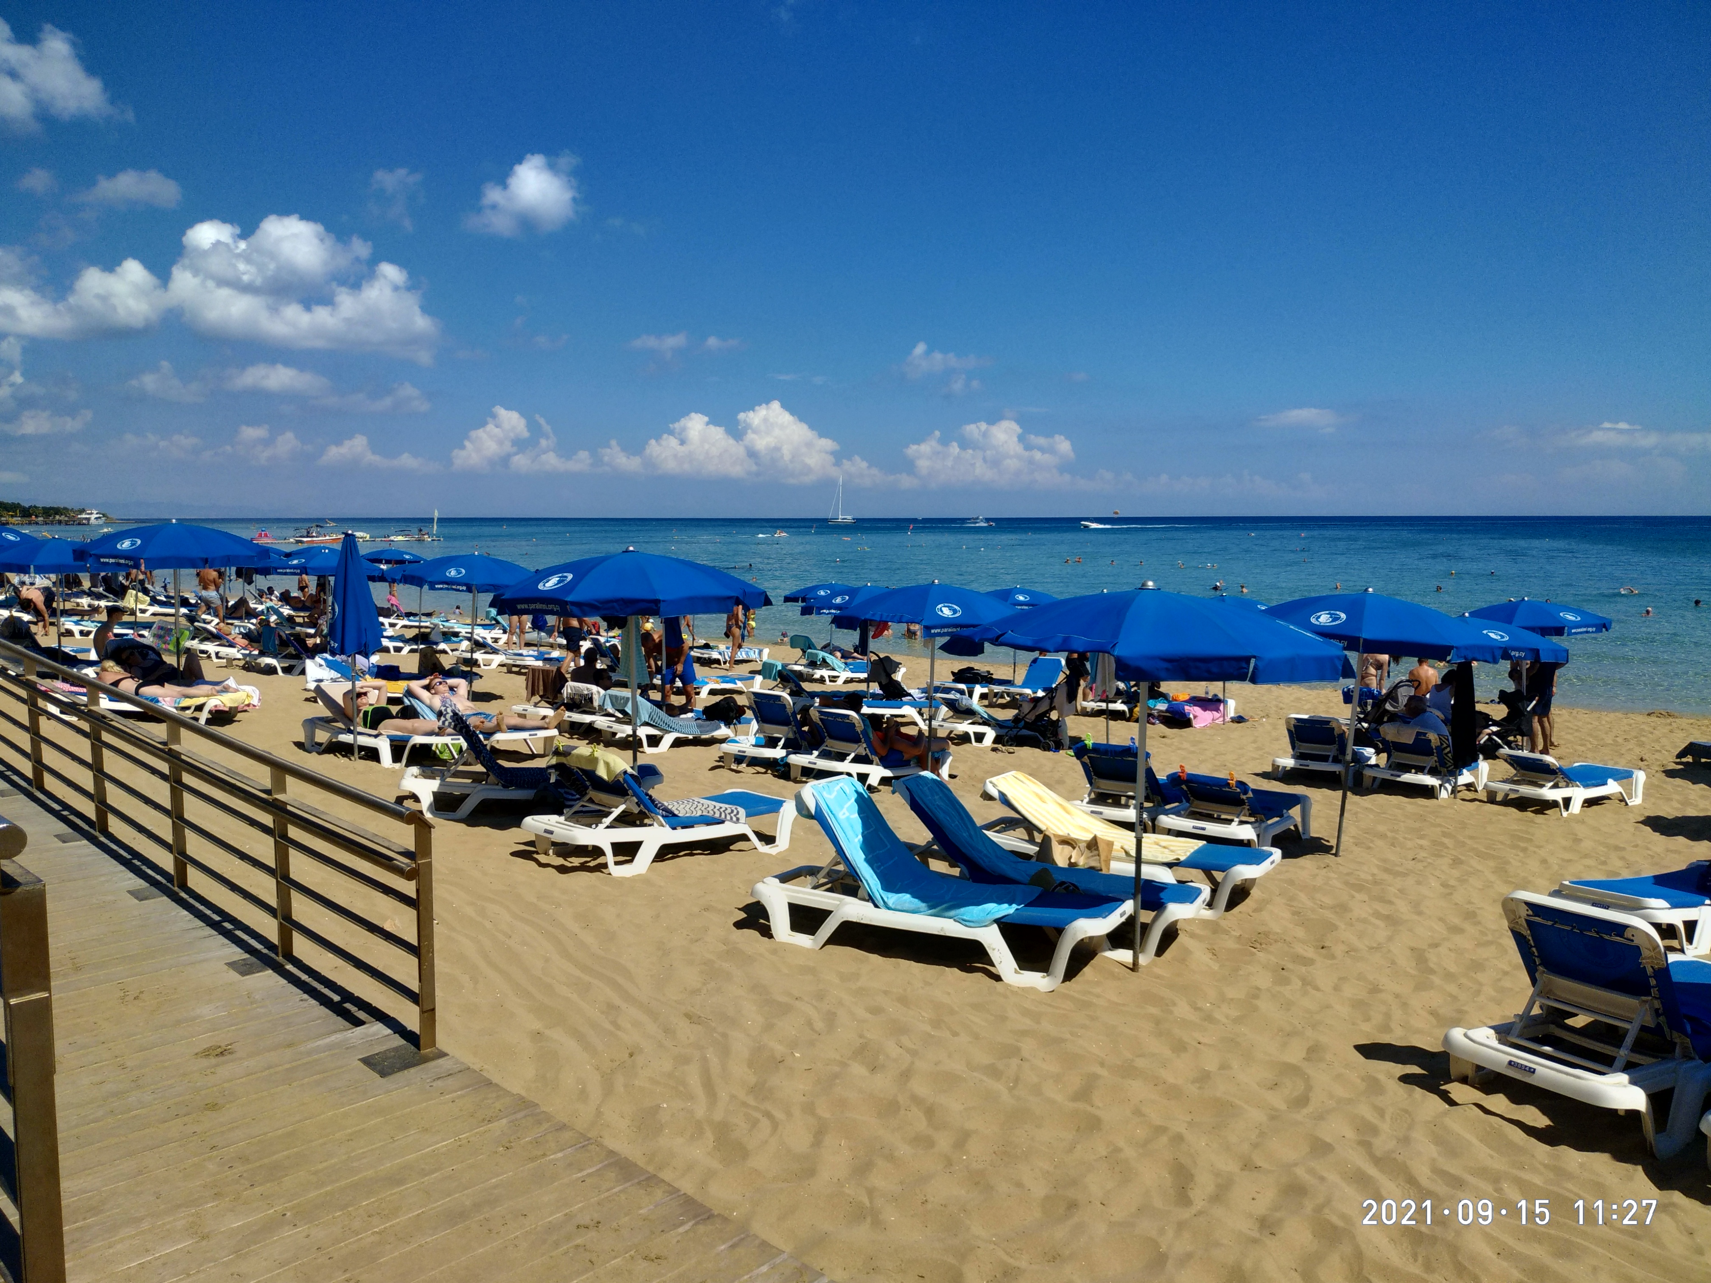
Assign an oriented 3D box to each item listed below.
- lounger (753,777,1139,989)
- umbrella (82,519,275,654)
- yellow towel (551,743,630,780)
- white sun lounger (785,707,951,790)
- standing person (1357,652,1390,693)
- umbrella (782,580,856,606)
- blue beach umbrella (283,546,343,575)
[{"bbox_3d":[0.440,1.215,6.384,1.920,0.870,0.710,3,7,27],"label":"lounger"},{"bbox_3d":[-7.964,-0.422,14.002,2.050,1.970,2.050,0,6,0],"label":"umbrella"},{"bbox_3d":[-1.812,0.900,8.257,0.680,0.260,0.260,5,4,43],"label":"yellow towel"},{"bbox_3d":[0.254,1.050,12.354,0.730,0.800,1.900,5,4,37],"label":"white sun lounger"},{"bbox_3d":[8.886,0.725,20.377,0.600,1.480,0.450,1,6,13],"label":"standing person"},{"bbox_3d":[-0.450,-0.271,24.301,2.050,1.950,2.050,0,6,0],"label":"umbrella"},{"bbox_3d":[-9.444,-0.585,21.254,2.100,2.200,2.100,0,6,0],"label":"blue beach umbrella"}]

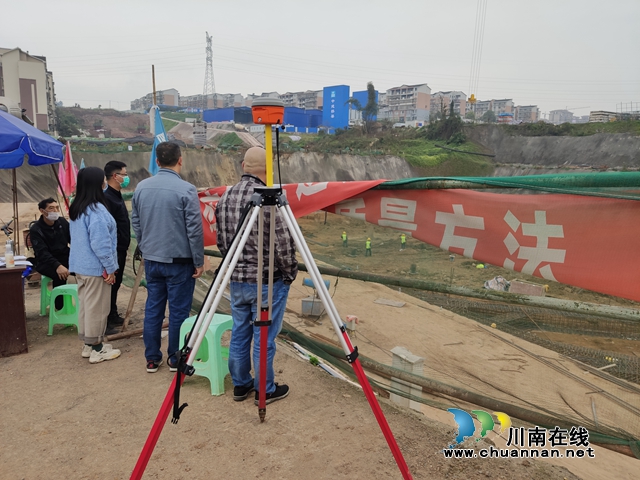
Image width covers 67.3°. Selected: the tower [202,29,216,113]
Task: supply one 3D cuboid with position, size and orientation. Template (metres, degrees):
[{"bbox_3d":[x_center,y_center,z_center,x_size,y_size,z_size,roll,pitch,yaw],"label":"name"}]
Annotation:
[{"bbox_3d":[-61.253,-92.035,267.308,8.000,45.500,9.500,2,6,10],"label":"tower"}]

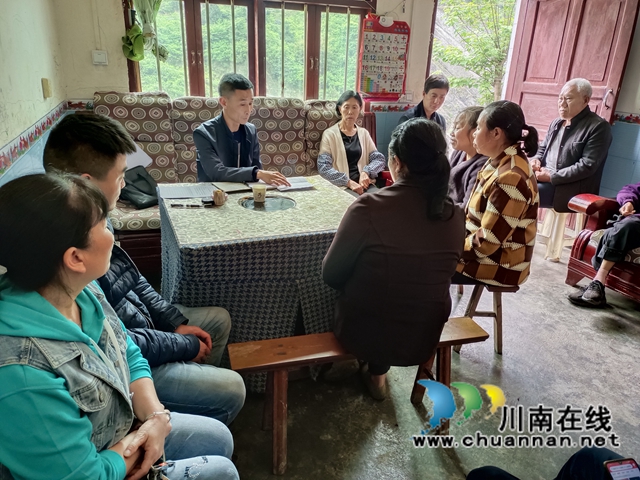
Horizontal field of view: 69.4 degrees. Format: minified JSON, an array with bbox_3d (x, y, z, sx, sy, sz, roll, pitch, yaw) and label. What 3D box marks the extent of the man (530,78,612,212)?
[{"bbox_3d":[1.866,-0.516,3.605,0.780,1.350,0.560,-4,21,-18],"label":"man"}]

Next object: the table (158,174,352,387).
[{"bbox_3d":[-0.276,0.140,2.476,0.999,0.709,1.080,-6,22,-21],"label":"table"}]

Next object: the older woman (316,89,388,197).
[{"bbox_3d":[0.231,-0.502,3.579,0.520,1.202,0.760,-5,21,-19],"label":"older woman"}]

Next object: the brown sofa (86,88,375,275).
[{"bbox_3d":[-0.495,-0.474,3.499,2.268,1.161,0.810,-6,22,-22],"label":"brown sofa"}]

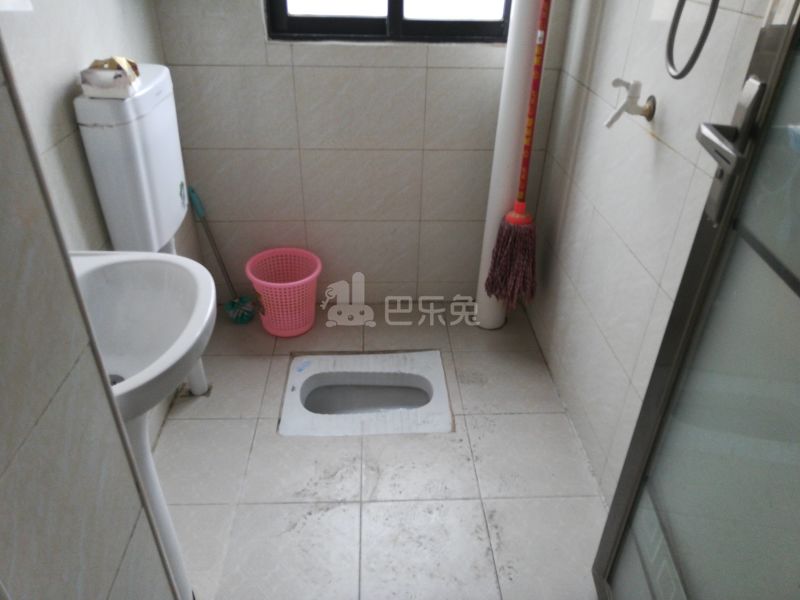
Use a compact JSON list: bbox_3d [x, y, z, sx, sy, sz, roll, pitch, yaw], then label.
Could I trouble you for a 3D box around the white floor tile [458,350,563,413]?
[{"bbox_3d":[0.336,0.258,1.883,0.300,0.010,0.300,0,32,-3],"label":"white floor tile"}]

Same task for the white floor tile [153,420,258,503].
[{"bbox_3d":[-0.525,0.418,1.575,0.257,0.010,0.306,0,31,-3],"label":"white floor tile"}]

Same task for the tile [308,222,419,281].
[{"bbox_3d":[-0.129,-0.168,2.142,0.399,0.249,0.010,0,32,-3],"label":"tile"}]

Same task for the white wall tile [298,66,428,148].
[{"bbox_3d":[-0.119,-0.599,1.882,0.399,0.250,0.010,0,31,-3],"label":"white wall tile"}]

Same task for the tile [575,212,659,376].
[{"bbox_3d":[0.521,-0.023,1.453,0.010,0.251,0.400,-1,32,-3],"label":"tile"}]

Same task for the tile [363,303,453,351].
[{"bbox_3d":[0.021,0.105,2.144,0.299,0.010,0.297,0,32,-3],"label":"tile"}]

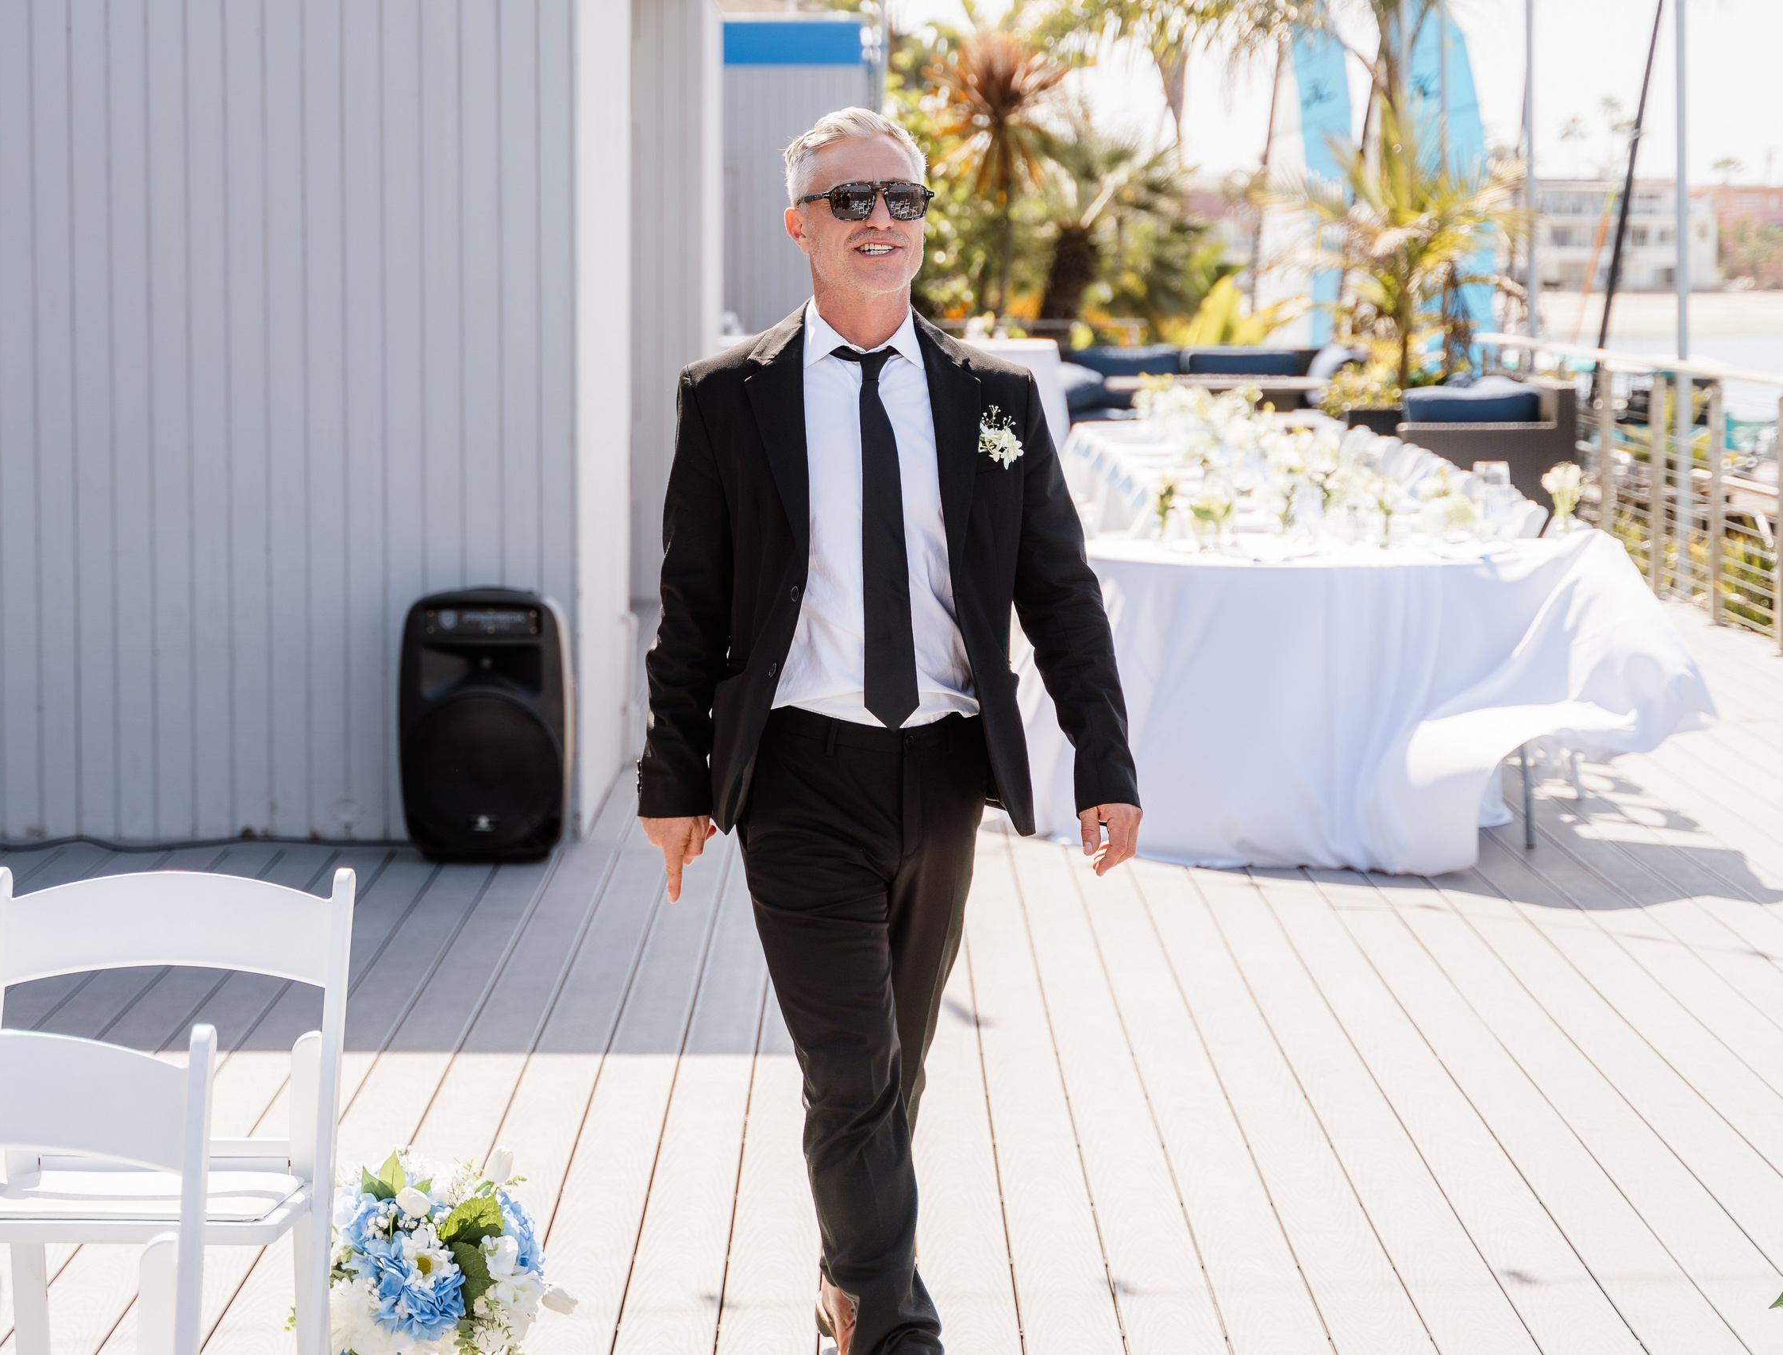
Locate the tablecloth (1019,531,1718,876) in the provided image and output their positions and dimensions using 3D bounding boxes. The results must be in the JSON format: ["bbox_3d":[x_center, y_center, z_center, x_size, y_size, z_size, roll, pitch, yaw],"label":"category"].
[{"bbox_3d":[1.171,0.003,8.104,1.900,0.810,1.200,1,8,0],"label":"tablecloth"}]

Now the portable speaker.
[{"bbox_3d":[-1.016,0.109,7.694,0.420,0.665,0.350,1,8,0],"label":"portable speaker"}]

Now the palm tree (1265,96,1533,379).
[{"bbox_3d":[3.108,-2.643,18.500,1.550,1.780,1.500,1,8,0],"label":"palm tree"}]

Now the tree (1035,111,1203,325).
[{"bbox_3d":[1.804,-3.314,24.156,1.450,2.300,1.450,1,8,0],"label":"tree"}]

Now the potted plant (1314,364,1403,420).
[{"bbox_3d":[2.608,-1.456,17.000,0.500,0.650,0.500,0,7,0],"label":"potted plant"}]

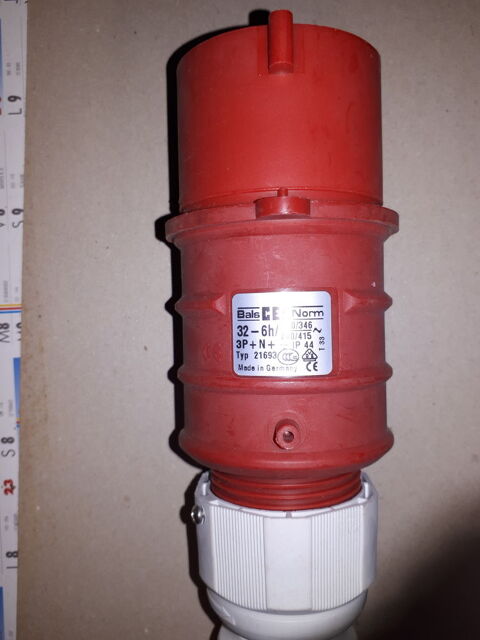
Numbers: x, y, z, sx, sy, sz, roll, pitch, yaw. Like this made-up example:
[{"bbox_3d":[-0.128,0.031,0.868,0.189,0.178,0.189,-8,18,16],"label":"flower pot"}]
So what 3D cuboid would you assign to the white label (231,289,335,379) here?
[{"bbox_3d":[0.013,0.004,0.148,0.030,0.003,0.025,-1,93,5],"label":"white label"}]

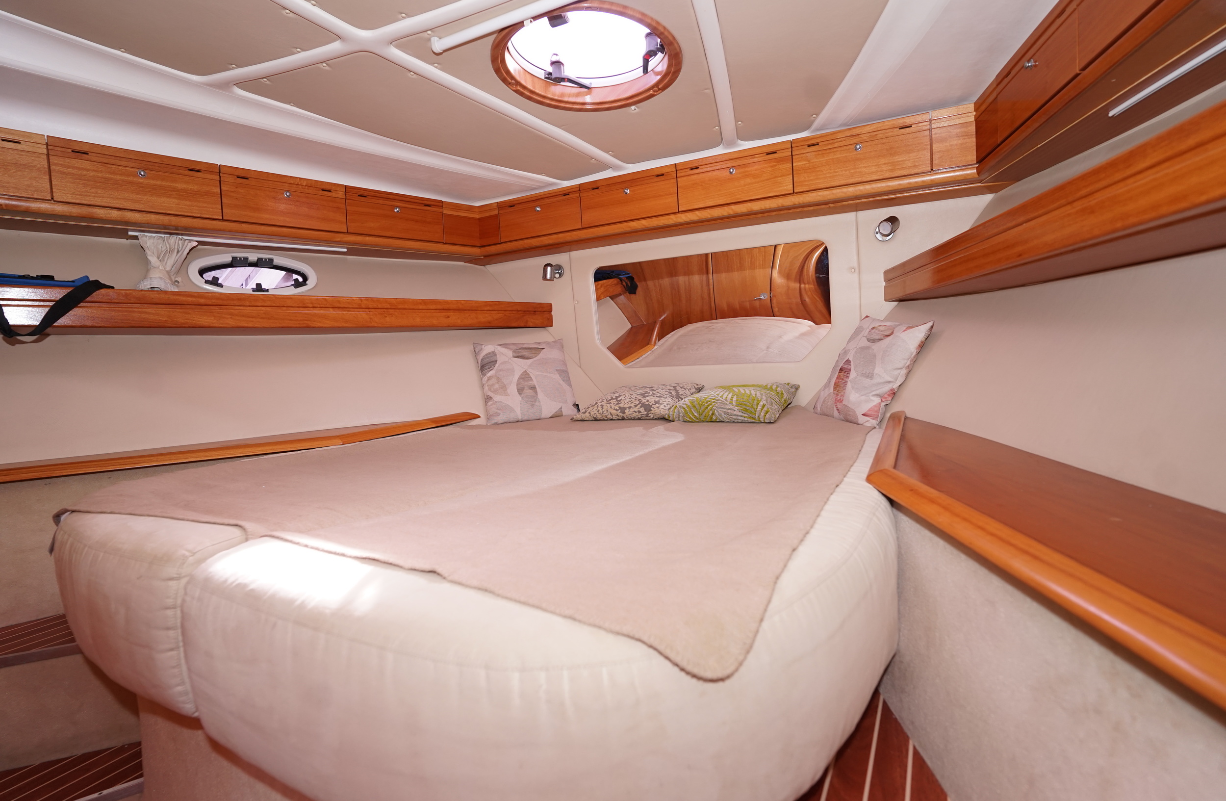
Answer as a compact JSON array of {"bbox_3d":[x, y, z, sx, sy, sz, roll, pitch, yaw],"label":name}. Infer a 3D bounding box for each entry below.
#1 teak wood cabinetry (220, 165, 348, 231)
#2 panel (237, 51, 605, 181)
[{"bbox_3d":[-1.290,-0.733,2.201,0.270,0.186,0.427,2,8,41],"label":"teak wood cabinetry"},{"bbox_3d":[-0.574,-0.943,2.034,0.464,0.040,1.194,-11,-10,41],"label":"panel"}]

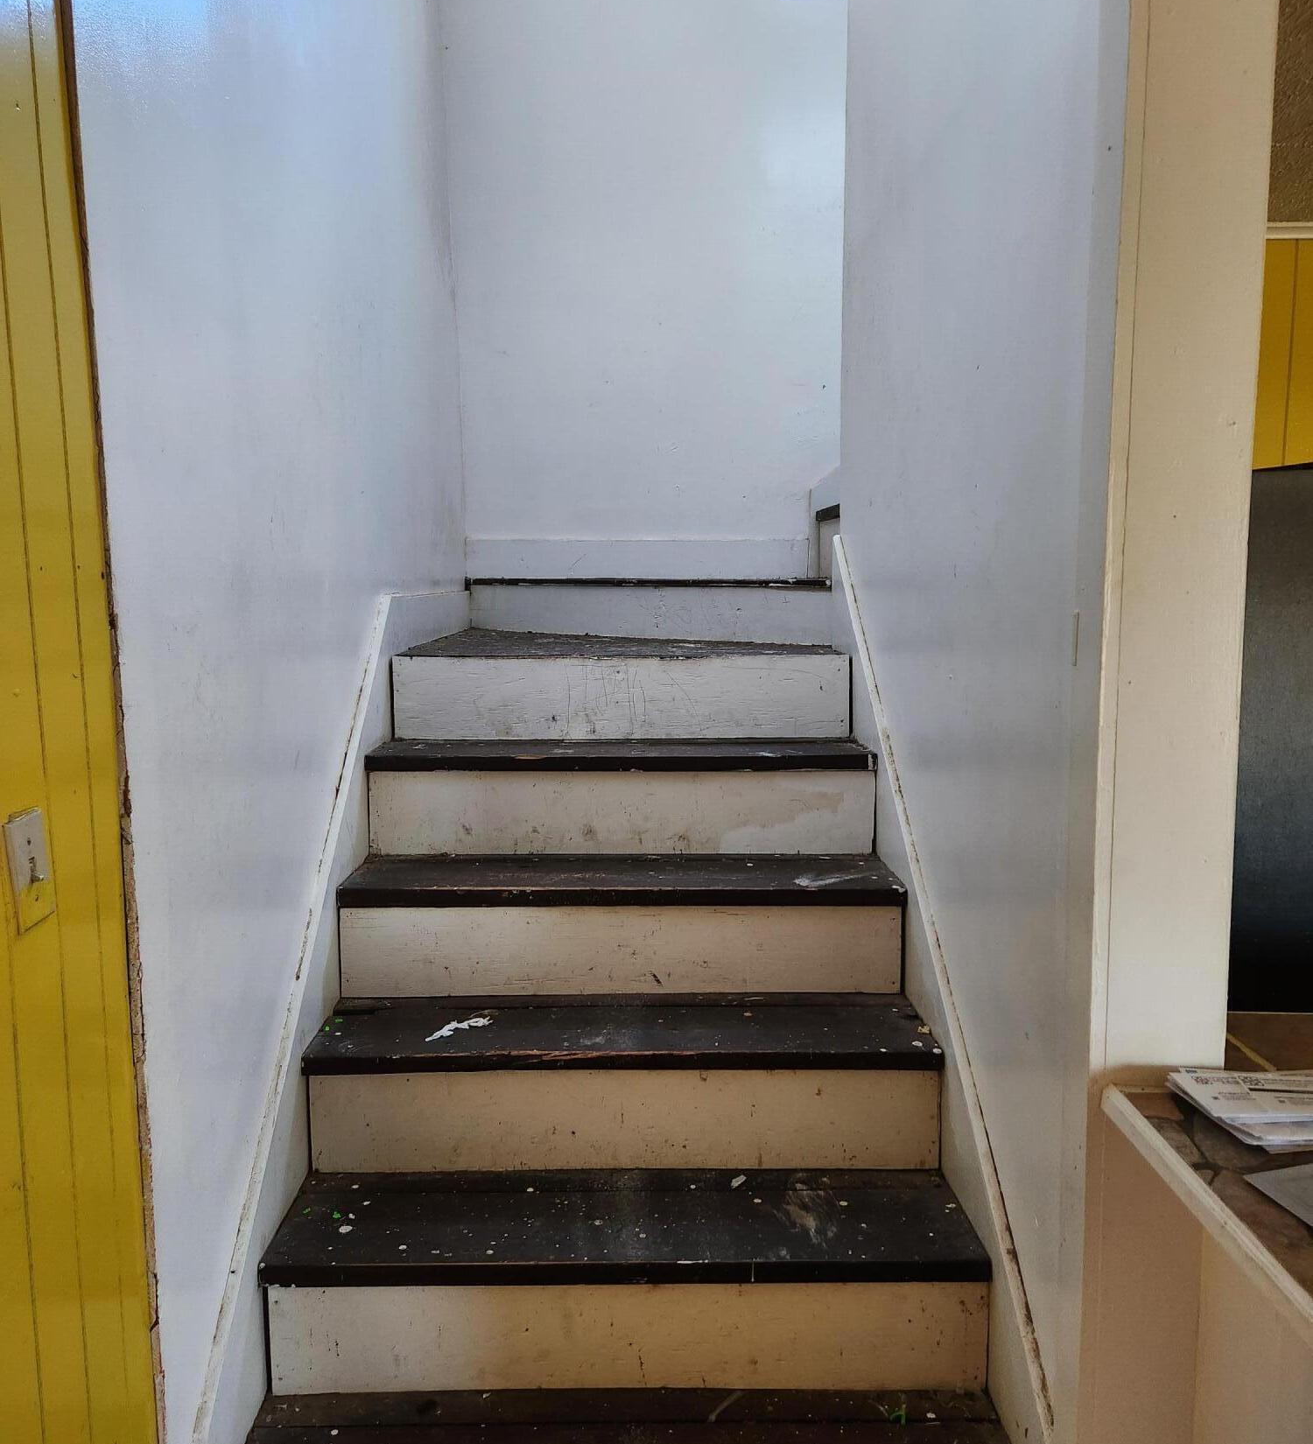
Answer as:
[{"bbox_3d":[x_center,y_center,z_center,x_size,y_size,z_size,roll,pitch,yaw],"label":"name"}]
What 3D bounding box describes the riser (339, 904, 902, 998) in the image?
[{"bbox_3d":[-0.063,0.439,2.245,1.078,0.179,0.019,0,7,-2],"label":"riser"}]

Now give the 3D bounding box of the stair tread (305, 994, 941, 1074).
[{"bbox_3d":[-0.054,0.563,2.108,1.085,0.034,0.282,0,7,-2],"label":"stair tread"}]

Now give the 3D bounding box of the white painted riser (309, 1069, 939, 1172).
[{"bbox_3d":[-0.049,0.681,2.002,1.080,0.177,0.019,0,7,-2],"label":"white painted riser"}]

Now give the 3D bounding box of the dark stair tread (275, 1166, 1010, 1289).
[{"bbox_3d":[-0.047,0.804,1.865,1.085,0.034,0.282,0,7,-2],"label":"dark stair tread"}]

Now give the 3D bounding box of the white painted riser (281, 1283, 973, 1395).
[{"bbox_3d":[-0.037,0.925,1.766,1.088,0.183,0.019,0,7,-2],"label":"white painted riser"}]

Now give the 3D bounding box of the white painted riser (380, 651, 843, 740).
[{"bbox_3d":[-0.078,-0.060,2.733,1.073,0.196,0.019,0,7,-2],"label":"white painted riser"}]

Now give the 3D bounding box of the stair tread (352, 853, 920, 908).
[{"bbox_3d":[-0.061,0.319,2.353,1.085,0.034,0.282,0,7,-2],"label":"stair tread"}]

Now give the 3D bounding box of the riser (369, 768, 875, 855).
[{"bbox_3d":[-0.068,0.194,2.490,1.078,0.181,0.019,0,7,-2],"label":"riser"}]

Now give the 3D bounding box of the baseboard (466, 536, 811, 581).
[{"bbox_3d":[-0.064,-0.585,4.147,1.224,0.150,0.018,0,7,-2],"label":"baseboard"}]

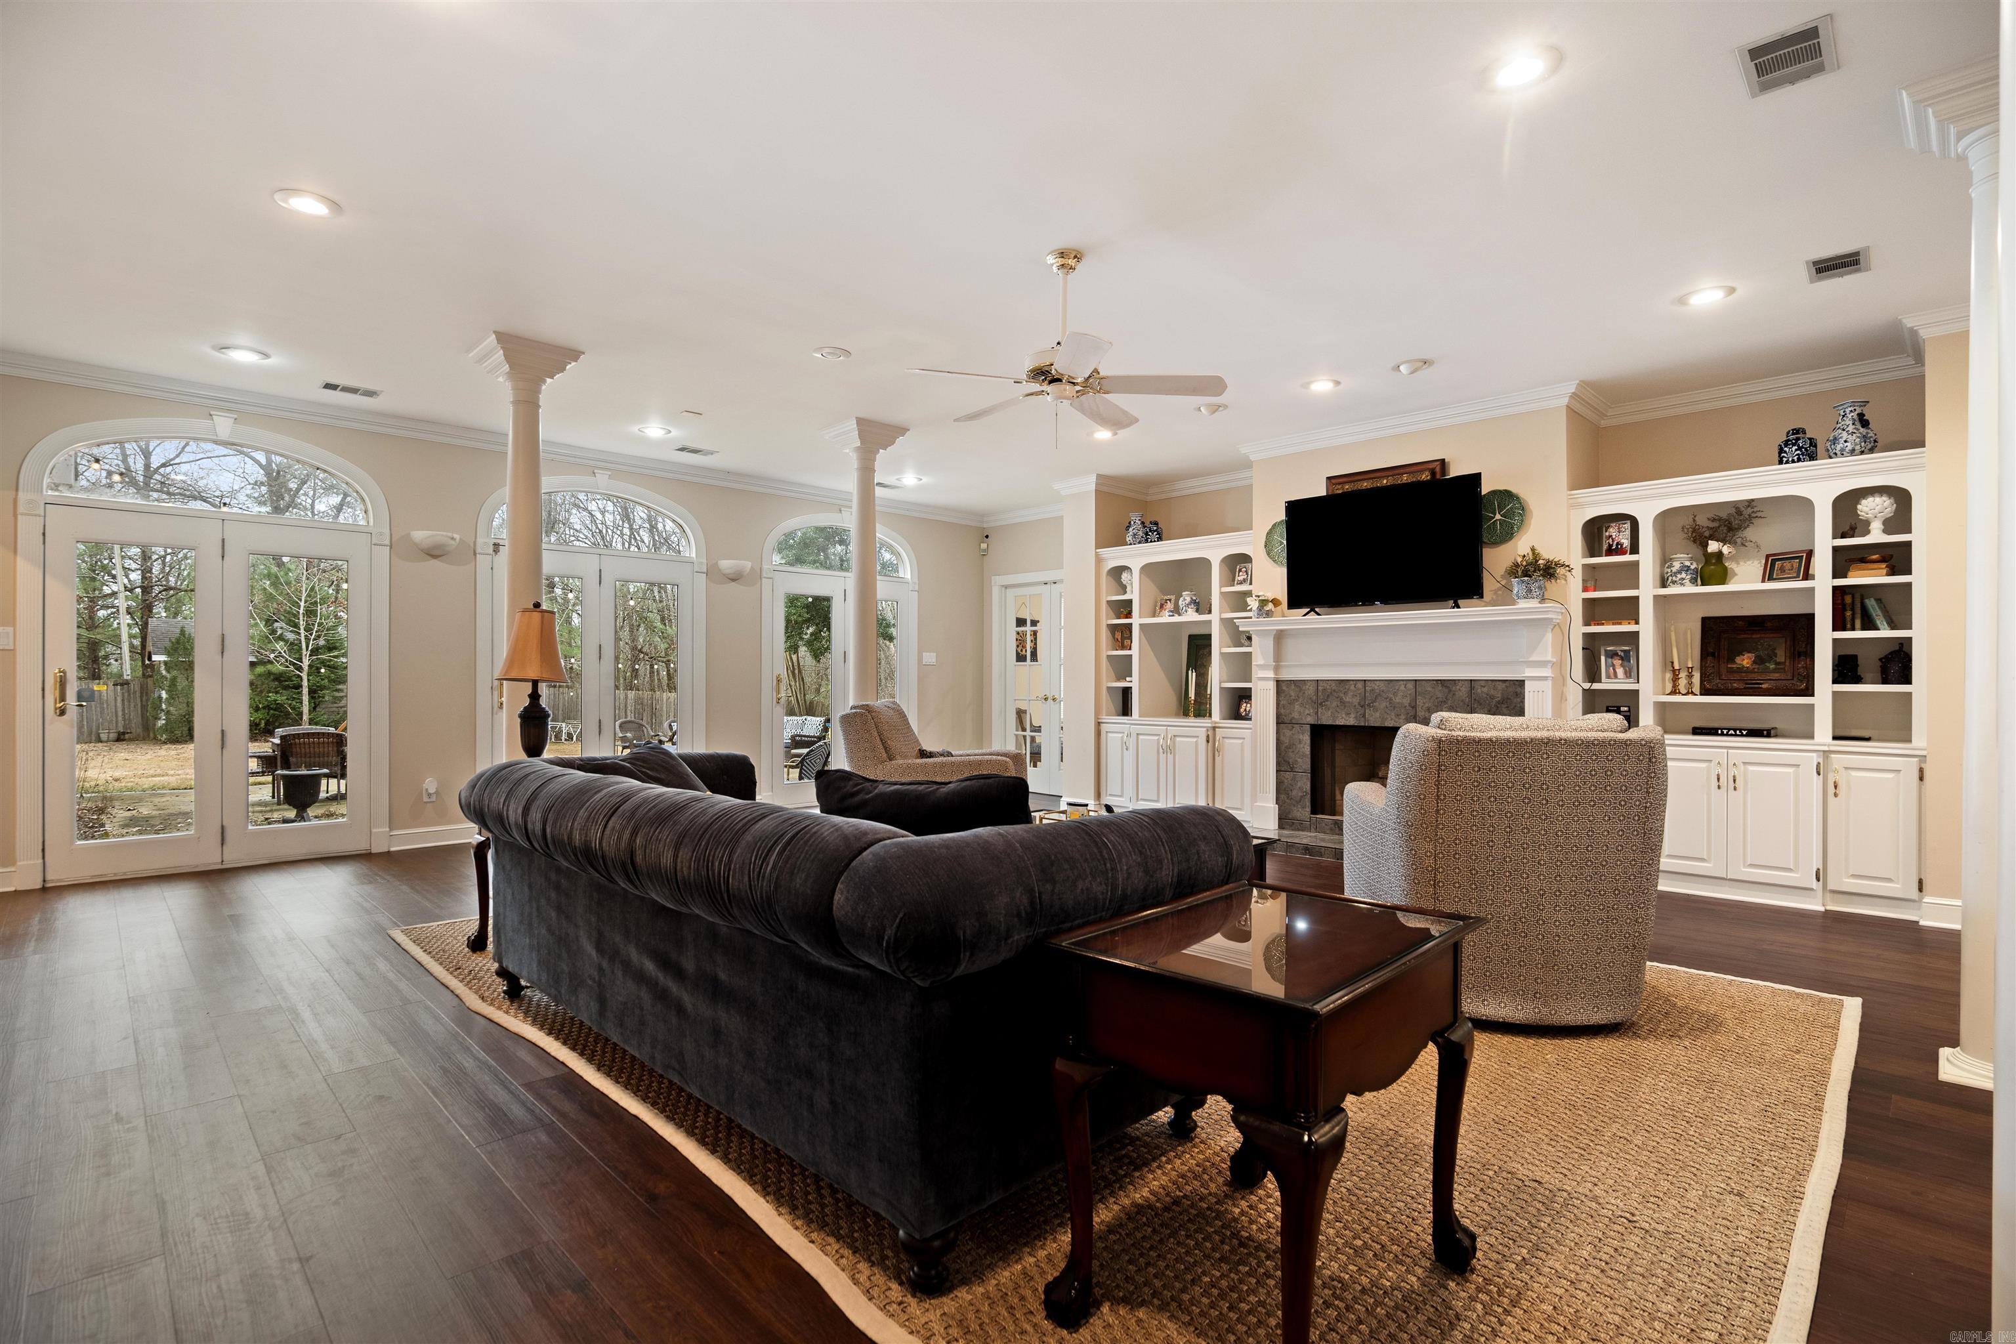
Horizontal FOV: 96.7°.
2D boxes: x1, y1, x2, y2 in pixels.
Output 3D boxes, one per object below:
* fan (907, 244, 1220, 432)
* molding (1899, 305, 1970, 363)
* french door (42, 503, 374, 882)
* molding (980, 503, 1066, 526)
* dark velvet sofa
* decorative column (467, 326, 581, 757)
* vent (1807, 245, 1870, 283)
[{"bbox_3d":[0.222,-1.281,3.492,1.250,0.700,1.270,0,0,-3],"label":"fan"},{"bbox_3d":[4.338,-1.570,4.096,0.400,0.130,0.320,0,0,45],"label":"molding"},{"bbox_3d":[-4.557,0.130,5.207,1.420,2.020,0.070,0,0,-44],"label":"french door"},{"bbox_3d":[0.247,-1.543,8.670,1.450,0.130,0.100,0,0,45],"label":"molding"},{"bbox_3d":[-0.640,0.716,2.647,2.450,0.820,1.060,0,0,45],"label":"dark velvet sofa"},{"bbox_3d":[-2.492,-0.247,4.624,0.430,2.750,0.430,0,0,45],"label":"decorative column"},{"bbox_3d":[3.345,-1.628,3.605,0.185,0.020,0.290,0,0,45],"label":"vent"}]

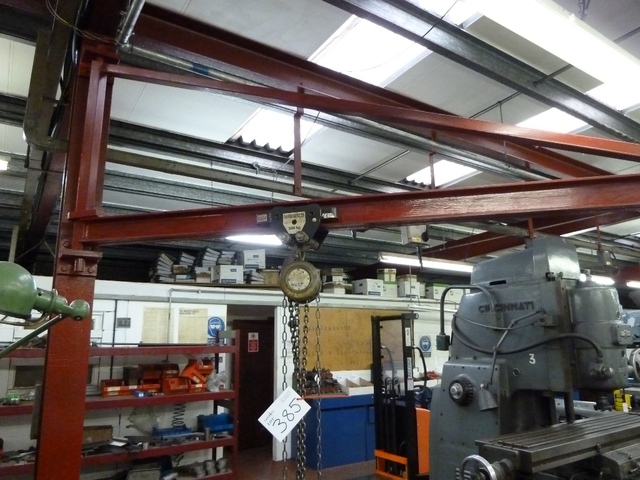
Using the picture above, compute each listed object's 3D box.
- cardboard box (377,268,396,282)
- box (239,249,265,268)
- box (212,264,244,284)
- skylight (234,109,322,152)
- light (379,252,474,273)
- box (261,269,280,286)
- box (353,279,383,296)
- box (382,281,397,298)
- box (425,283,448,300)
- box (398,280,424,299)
[{"bbox_3d":[1.247,0.684,8.723,0.290,0.232,0.250,8,-15,-33],"label":"cardboard box"},{"bbox_3d":[-1.159,0.355,7.690,0.380,0.289,0.355,8,-15,-33],"label":"box"},{"bbox_3d":[-1.480,0.579,7.416,0.380,0.288,0.355,8,-15,-33],"label":"box"},{"bbox_3d":[-0.462,-1.072,4.777,0.750,0.060,0.900,8,-15,-33],"label":"skylight"},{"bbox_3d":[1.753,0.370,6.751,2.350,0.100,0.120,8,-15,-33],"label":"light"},{"bbox_3d":[-0.852,0.648,7.643,0.290,0.228,0.250,8,-15,-33],"label":"box"},{"bbox_3d":[0.907,0.902,8.501,0.380,0.290,0.355,8,-15,-33],"label":"box"},{"bbox_3d":[1.200,0.952,8.691,0.380,0.290,0.355,8,-15,-33],"label":"box"},{"bbox_3d":[2.276,1.052,9.187,0.380,0.293,0.355,8,-15,-33],"label":"box"},{"bbox_3d":[1.647,0.982,8.832,0.380,0.293,0.355,8,-15,-33],"label":"box"}]

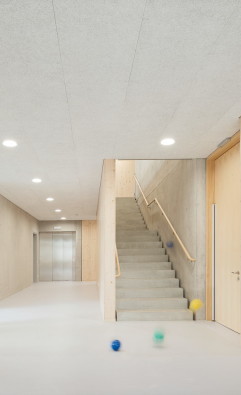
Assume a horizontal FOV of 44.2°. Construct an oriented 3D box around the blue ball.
[{"bbox_3d":[-0.051,1.745,3.500,0.115,0.120,0.115,0,-5,0],"label":"blue ball"}]

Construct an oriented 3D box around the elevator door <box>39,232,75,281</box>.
[{"bbox_3d":[-2.845,2.661,13.300,1.620,2.200,0.100,0,-5,0],"label":"elevator door"}]

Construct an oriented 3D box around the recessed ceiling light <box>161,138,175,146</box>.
[{"bbox_3d":[0.686,-0.798,4.300,0.205,0.040,0.205,0,-5,0],"label":"recessed ceiling light"}]

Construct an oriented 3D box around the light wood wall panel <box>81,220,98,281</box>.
[{"bbox_3d":[-1.391,2.392,13.300,0.730,2.720,0.090,0,-5,0],"label":"light wood wall panel"}]

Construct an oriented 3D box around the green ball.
[{"bbox_3d":[0.472,1.719,3.640,0.122,0.130,0.122,0,-5,0],"label":"green ball"}]

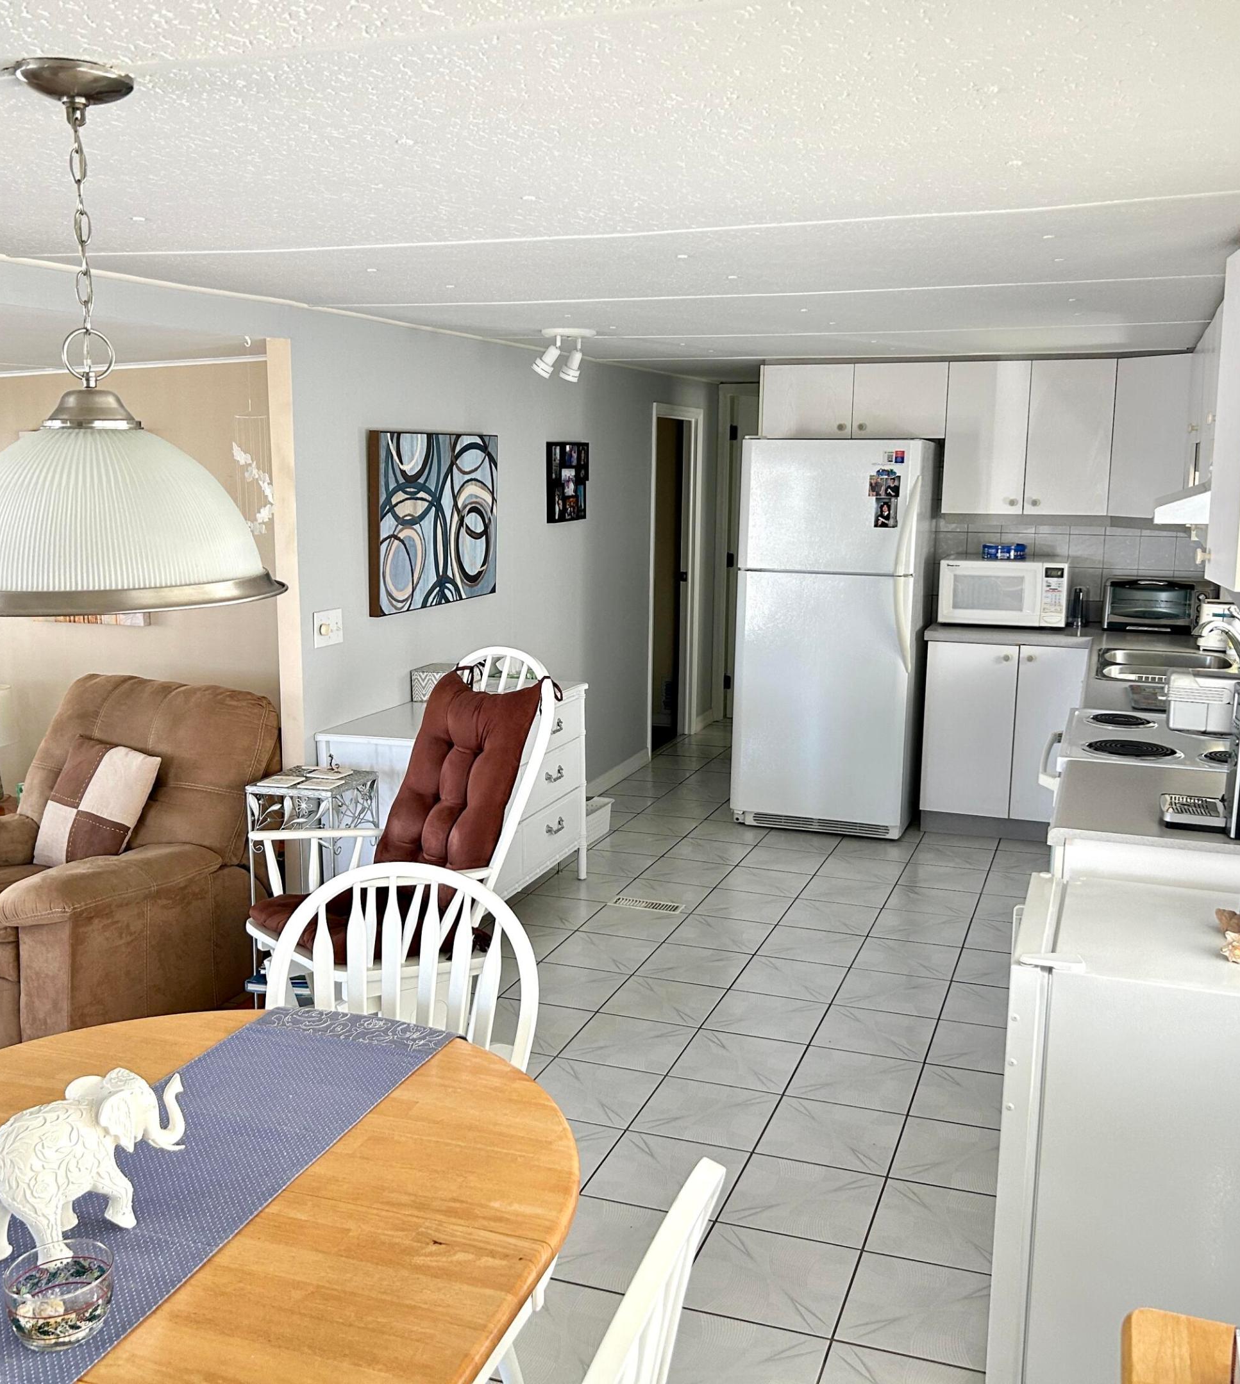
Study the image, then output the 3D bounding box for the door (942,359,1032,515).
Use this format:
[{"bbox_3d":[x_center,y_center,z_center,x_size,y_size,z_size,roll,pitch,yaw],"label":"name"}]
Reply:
[{"bbox_3d":[1.631,-1.128,6.168,0.347,0.664,0.020,4,11,19],"label":"door"}]

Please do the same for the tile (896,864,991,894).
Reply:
[{"bbox_3d":[1.318,0.758,5.645,0.325,0.010,0.325,4,11,19],"label":"tile"}]

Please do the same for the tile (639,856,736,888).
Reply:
[{"bbox_3d":[0.282,0.751,5.743,0.330,0.010,0.330,4,11,19],"label":"tile"}]

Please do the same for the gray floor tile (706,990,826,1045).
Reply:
[{"bbox_3d":[0.458,1.010,4.287,0.330,0.010,0.330,4,11,19],"label":"gray floor tile"}]

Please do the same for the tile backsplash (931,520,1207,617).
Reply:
[{"bbox_3d":[2.142,-0.581,6.381,1.365,0.457,0.020,4,11,20],"label":"tile backsplash"}]

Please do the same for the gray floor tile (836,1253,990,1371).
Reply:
[{"bbox_3d":[0.626,1.258,2.807,0.325,0.010,0.322,4,11,20],"label":"gray floor tile"}]

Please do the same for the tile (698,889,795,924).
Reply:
[{"bbox_3d":[0.483,0.827,5.324,0.330,0.010,0.330,4,11,19],"label":"tile"}]

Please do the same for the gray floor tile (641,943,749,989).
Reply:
[{"bbox_3d":[0.254,0.921,4.645,0.325,0.010,0.322,4,11,20],"label":"gray floor tile"}]

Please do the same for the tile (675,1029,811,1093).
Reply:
[{"bbox_3d":[0.341,1.051,3.931,0.325,0.010,0.322,4,11,20],"label":"tile"}]

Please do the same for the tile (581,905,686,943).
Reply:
[{"bbox_3d":[0.055,0.844,5.056,0.325,0.010,0.322,4,11,20],"label":"tile"}]

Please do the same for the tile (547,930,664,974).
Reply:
[{"bbox_3d":[-0.056,0.911,4.817,0.330,0.010,0.330,4,11,19],"label":"tile"}]

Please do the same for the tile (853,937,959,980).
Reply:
[{"bbox_3d":[0.991,0.919,4.766,0.329,0.010,0.329,4,11,19],"label":"tile"}]

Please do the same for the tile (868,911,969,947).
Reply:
[{"bbox_3d":[1.103,0.867,5.074,0.329,0.010,0.329,4,11,19],"label":"tile"}]

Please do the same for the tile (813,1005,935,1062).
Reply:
[{"bbox_3d":[0.771,1.032,4.177,0.330,0.010,0.330,4,11,19],"label":"tile"}]

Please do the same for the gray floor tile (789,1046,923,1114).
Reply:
[{"bbox_3d":[0.658,1.086,3.868,0.330,0.010,0.330,4,11,19],"label":"gray floor tile"}]

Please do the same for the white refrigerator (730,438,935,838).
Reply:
[{"bbox_3d":[1.014,-0.286,6.491,0.793,1.770,0.747,4,11,19],"label":"white refrigerator"}]

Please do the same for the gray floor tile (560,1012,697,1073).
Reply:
[{"bbox_3d":[0.032,1.028,4.041,0.325,0.010,0.322,4,11,20],"label":"gray floor tile"}]

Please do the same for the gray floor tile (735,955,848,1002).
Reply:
[{"bbox_3d":[0.567,0.949,4.567,0.329,0.010,0.329,4,11,19],"label":"gray floor tile"}]

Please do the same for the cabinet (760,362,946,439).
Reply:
[{"bbox_3d":[1.111,-1.345,6.446,0.846,0.329,0.336,4,11,20],"label":"cabinet"}]

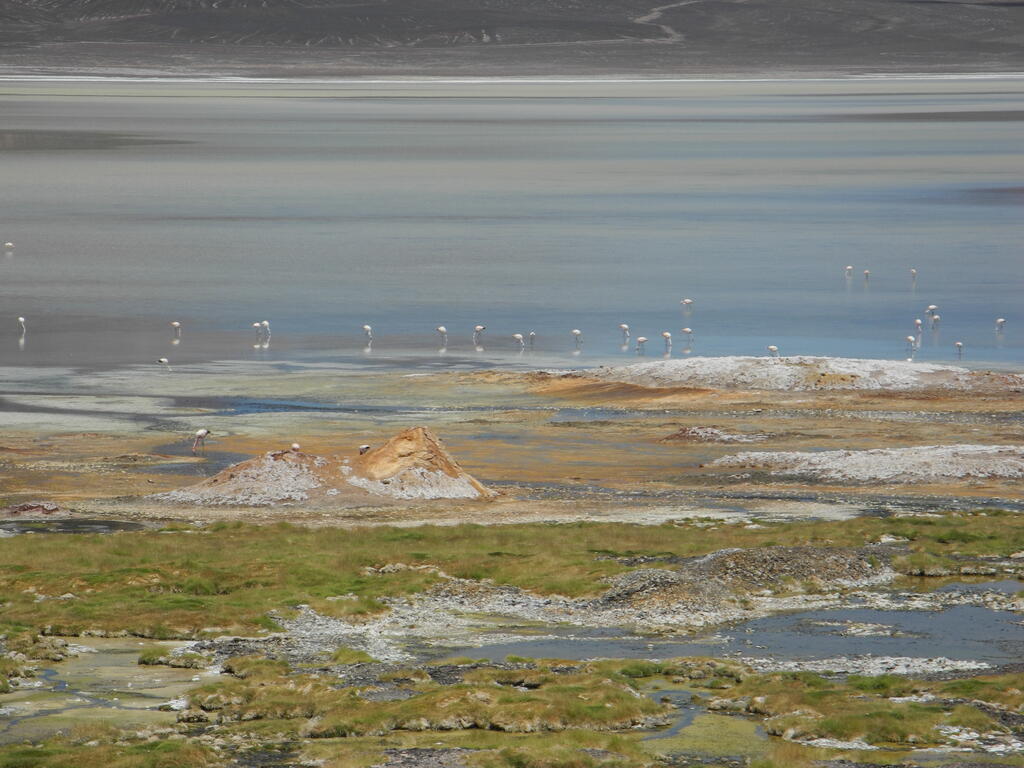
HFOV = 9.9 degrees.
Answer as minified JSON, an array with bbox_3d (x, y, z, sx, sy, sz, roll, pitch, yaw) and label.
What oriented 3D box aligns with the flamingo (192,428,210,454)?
[{"bbox_3d":[-10.759,2.003,205.000,0.630,0.900,0.270,-1,3,-11],"label":"flamingo"}]

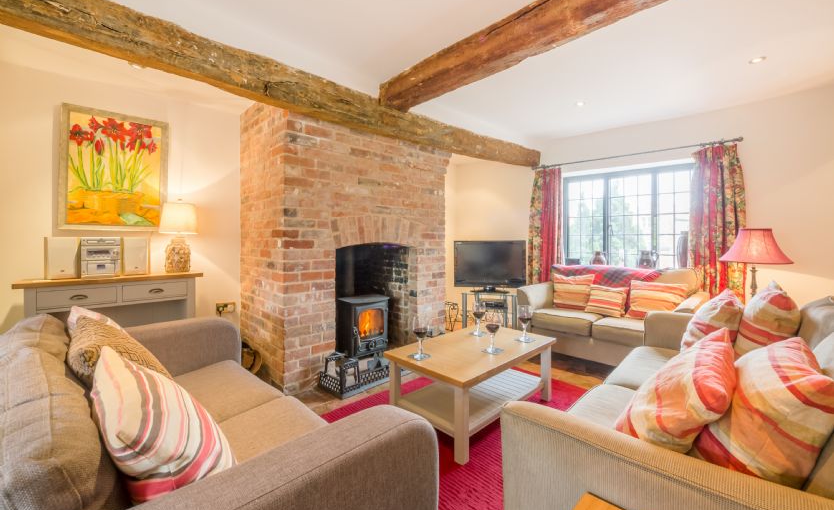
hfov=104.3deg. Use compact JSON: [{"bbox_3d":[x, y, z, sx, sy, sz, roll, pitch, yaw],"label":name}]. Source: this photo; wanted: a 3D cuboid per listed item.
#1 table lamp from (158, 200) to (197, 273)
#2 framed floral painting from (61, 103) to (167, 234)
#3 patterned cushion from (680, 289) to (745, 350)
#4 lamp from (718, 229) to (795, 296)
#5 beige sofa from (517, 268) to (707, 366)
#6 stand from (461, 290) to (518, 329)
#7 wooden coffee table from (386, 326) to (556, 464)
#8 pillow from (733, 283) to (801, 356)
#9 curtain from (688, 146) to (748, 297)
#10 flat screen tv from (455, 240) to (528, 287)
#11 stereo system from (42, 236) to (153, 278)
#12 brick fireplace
[{"bbox_3d":[-1.812,-0.144,2.462,0.230,0.554,0.230,-1,2,-44],"label":"table lamp"},{"bbox_3d":[-2.160,-0.593,2.349,0.575,0.850,0.040,-1,2,-44],"label":"framed floral painting"},{"bbox_3d":[1.504,0.401,1.674,0.170,0.420,0.430,34,13,28],"label":"patterned cushion"},{"bbox_3d":[2.571,0.104,2.465,0.390,0.600,0.390,-1,2,-44],"label":"lamp"},{"bbox_3d":[1.864,0.573,3.180,1.460,0.870,0.900,2,2,42],"label":"beige sofa"},{"bbox_3d":[0.914,0.696,4.035,0.670,0.487,0.410,0,1,10],"label":"stand"},{"bbox_3d":[0.378,0.785,2.081,1.025,0.406,0.584,-1,2,-44],"label":"wooden coffee table"},{"bbox_3d":[1.843,0.360,1.720,0.170,0.420,0.420,19,11,28],"label":"pillow"},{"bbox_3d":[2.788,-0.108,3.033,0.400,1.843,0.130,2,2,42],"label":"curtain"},{"bbox_3d":[0.903,0.123,3.994,0.881,0.591,0.120,0,1,10],"label":"flat screen tv"},{"bbox_3d":[-2.163,0.013,2.225,0.507,0.262,0.200,-1,2,-44],"label":"stereo system"},{"bbox_3d":[-0.646,-0.115,3.272,1.789,2.142,0.978,-1,2,-44],"label":"brick fireplace"}]

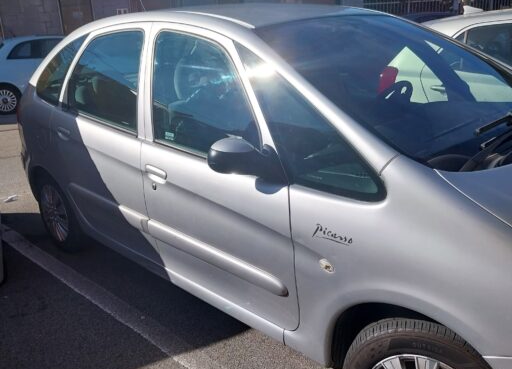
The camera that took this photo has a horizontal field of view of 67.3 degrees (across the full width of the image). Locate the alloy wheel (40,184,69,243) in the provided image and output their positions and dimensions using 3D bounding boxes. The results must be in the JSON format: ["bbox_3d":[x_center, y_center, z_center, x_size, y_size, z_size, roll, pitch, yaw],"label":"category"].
[{"bbox_3d":[-1.462,0.199,2.933,0.431,0.431,0.167,15,21,38],"label":"alloy wheel"}]

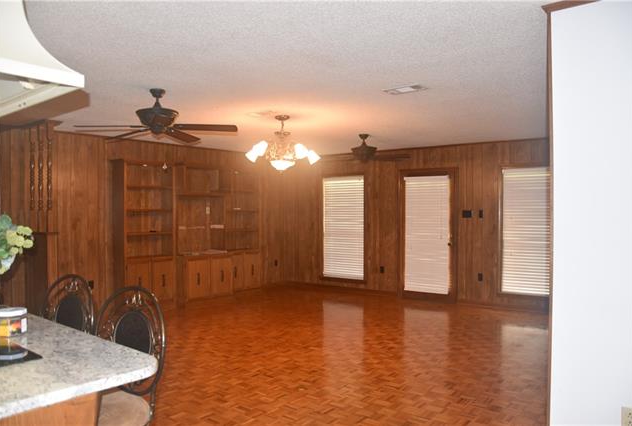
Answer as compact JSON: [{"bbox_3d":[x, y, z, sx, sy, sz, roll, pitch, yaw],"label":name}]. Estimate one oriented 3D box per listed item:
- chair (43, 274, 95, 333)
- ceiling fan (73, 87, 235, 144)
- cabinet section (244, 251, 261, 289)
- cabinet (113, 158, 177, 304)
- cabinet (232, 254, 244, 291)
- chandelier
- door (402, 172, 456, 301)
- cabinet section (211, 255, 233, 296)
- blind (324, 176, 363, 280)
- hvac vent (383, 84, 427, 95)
[{"bbox_3d":[-1.316,0.864,2.180,0.450,1.100,0.500,0,1,34],"label":"chair"},{"bbox_3d":[-1.333,-0.852,4.042,1.350,0.380,1.300,0,1,-18],"label":"ceiling fan"},{"bbox_3d":[-1.254,1.028,8.691,0.340,0.690,0.395,0,0,39],"label":"cabinet section"},{"bbox_3d":[-2.470,0.316,6.843,0.390,2.040,0.770,0,1,38],"label":"cabinet"},{"bbox_3d":[-1.409,0.984,8.037,0.330,0.630,0.280,0,1,38],"label":"cabinet"},{"bbox_3d":[-0.366,-0.761,5.284,0.800,0.580,0.800,0,0,-4],"label":"chandelier"},{"bbox_3d":[1.801,0.361,7.692,0.914,2.035,0.070,0,1,35],"label":"door"},{"bbox_3d":[-1.711,1.042,7.980,0.450,0.655,0.470,0,0,39],"label":"cabinet section"},{"bbox_3d":[0.490,0.274,8.602,0.856,1.837,0.060,0,1,35],"label":"blind"},{"bbox_3d":[0.760,-1.031,4.064,0.340,0.030,0.190,0,1,35],"label":"hvac vent"}]

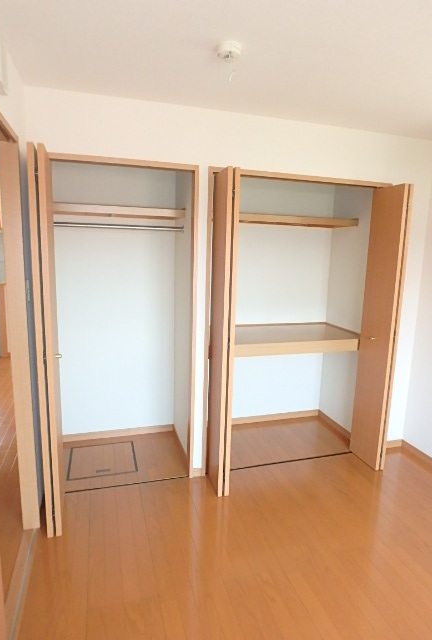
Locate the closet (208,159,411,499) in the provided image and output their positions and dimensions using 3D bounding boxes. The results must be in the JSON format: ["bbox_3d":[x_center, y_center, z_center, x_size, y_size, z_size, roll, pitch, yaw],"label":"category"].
[{"bbox_3d":[0.531,0.016,2.996,1.385,2.078,1.010,-1,10,-16],"label":"closet"}]

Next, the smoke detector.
[{"bbox_3d":[0.054,-1.131,1.640,0.100,0.048,0.100,1,9,0],"label":"smoke detector"}]

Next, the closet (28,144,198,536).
[{"bbox_3d":[-0.628,0.052,2.606,0.930,2.078,1.110,-1,10,-16],"label":"closet"}]

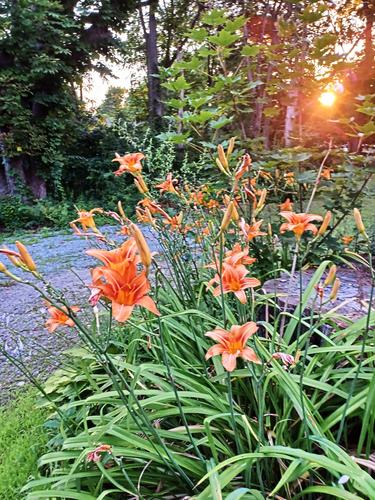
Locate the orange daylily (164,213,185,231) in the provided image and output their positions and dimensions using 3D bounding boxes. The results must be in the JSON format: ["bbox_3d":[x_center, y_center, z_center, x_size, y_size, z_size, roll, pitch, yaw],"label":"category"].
[{"bbox_3d":[-0.053,-0.109,1.380,0.080,0.065,0.075,8,15,30],"label":"orange daylily"}]

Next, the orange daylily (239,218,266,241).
[{"bbox_3d":[0.216,-0.067,1.200,0.095,0.080,0.085,-6,-2,-24],"label":"orange daylily"}]

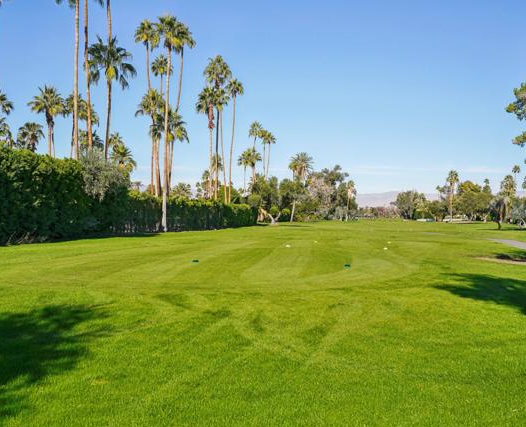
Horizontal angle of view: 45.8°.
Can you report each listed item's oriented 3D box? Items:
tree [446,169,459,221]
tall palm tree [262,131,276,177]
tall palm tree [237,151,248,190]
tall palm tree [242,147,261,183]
[{"bbox_3d":[34.110,-3.330,112.000,2.520,9.540,2.520,0,0,0],"label":"tree"},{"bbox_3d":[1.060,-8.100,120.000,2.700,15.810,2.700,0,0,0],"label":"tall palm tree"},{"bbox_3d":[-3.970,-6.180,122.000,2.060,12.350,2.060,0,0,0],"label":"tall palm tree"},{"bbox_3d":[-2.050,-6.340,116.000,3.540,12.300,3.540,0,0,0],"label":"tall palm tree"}]

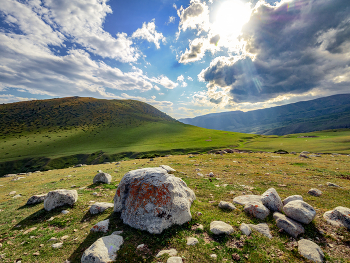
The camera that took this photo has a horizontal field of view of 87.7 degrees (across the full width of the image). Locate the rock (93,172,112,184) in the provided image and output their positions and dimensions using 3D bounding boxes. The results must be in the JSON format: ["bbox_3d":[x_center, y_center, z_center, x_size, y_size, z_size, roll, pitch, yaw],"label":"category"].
[{"bbox_3d":[-2.170,1.410,5.500,0.480,0.330,0.420,0,2,-6],"label":"rock"}]

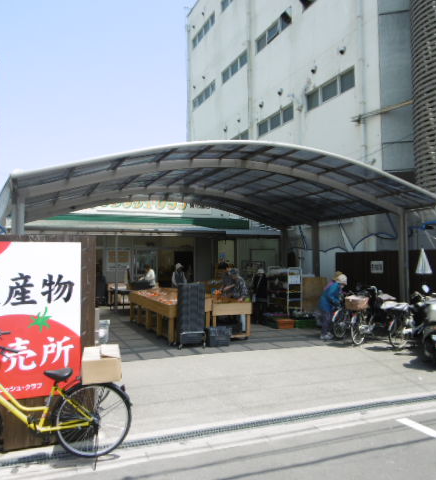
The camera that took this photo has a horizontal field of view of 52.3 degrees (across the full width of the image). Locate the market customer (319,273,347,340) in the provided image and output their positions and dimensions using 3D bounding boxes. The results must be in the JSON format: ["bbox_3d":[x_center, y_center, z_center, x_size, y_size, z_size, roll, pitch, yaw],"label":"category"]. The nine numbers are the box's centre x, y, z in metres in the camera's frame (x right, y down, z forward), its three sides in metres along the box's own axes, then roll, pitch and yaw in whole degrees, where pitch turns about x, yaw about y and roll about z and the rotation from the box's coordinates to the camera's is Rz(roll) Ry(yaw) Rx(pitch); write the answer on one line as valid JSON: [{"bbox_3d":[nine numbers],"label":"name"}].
[{"bbox_3d":[2.519,1.447,9.810,0.600,1.460,0.500,0,-3,-3],"label":"market customer"}]

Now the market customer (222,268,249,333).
[{"bbox_3d":[0.426,1.459,10.613,0.550,1.550,0.540,1,-3,-30],"label":"market customer"}]

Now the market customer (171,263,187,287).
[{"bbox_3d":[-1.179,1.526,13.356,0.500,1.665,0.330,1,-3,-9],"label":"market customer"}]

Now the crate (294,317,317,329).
[{"bbox_3d":[2.189,2.155,11.501,0.544,0.220,0.420,1,-3,-22],"label":"crate"}]

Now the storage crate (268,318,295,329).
[{"bbox_3d":[1.641,2.153,11.476,0.406,0.220,0.520,1,-3,-22],"label":"storage crate"}]

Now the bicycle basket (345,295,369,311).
[{"bbox_3d":[2.819,1.282,9.024,0.360,0.260,0.360,-3,-4,40],"label":"bicycle basket"}]

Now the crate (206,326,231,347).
[{"bbox_3d":[-0.041,1.988,9.164,0.369,0.300,0.480,1,-3,-22],"label":"crate"}]

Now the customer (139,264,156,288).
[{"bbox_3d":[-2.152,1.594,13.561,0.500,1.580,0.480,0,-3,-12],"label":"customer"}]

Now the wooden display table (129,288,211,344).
[{"bbox_3d":[-1.253,1.840,11.200,1.129,0.809,3.929,1,-3,-22],"label":"wooden display table"}]

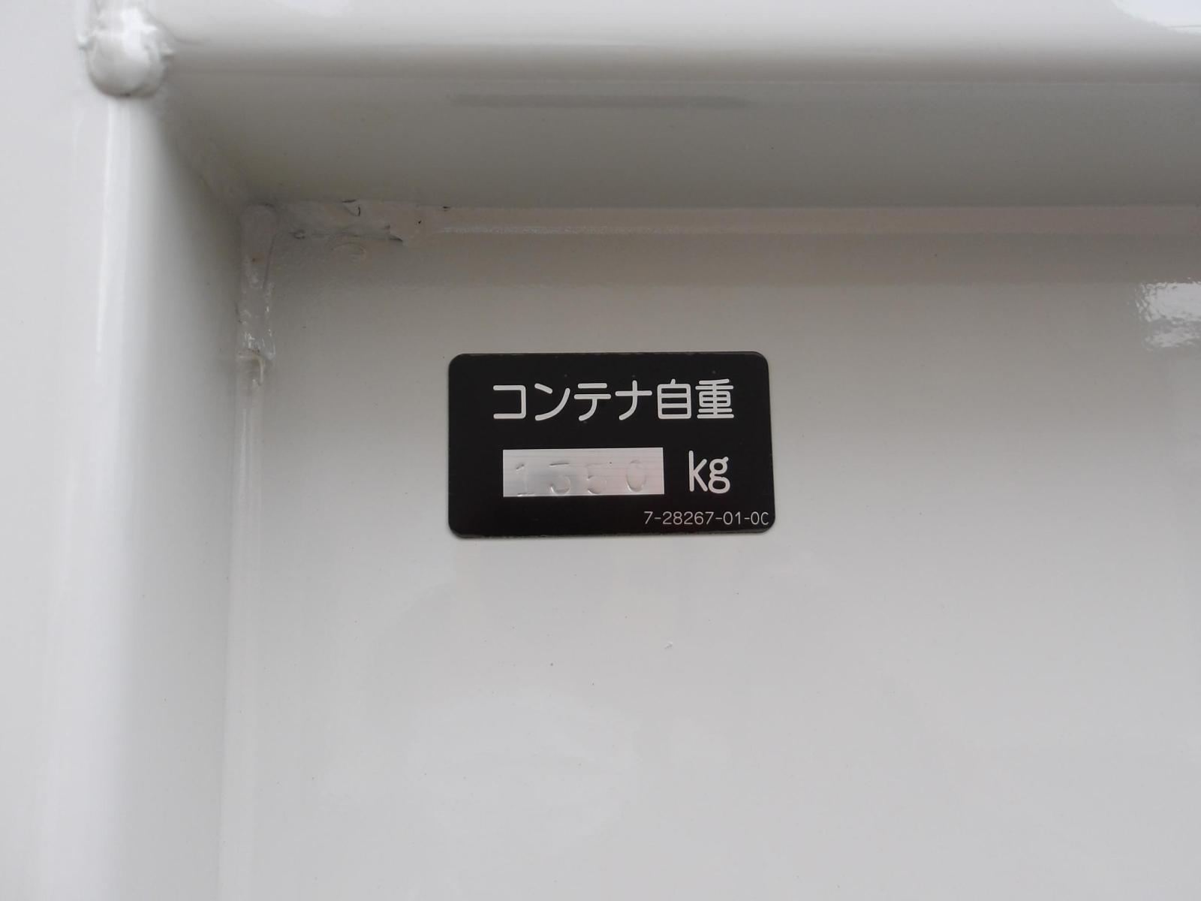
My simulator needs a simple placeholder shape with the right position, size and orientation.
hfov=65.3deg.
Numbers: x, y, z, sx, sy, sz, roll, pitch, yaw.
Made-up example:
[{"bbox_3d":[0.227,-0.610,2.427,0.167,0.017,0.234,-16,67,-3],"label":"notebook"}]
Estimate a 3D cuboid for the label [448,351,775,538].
[{"bbox_3d":[0.003,-0.002,0.203,0.070,0.040,0.001,-1,-7,-3],"label":"label"}]

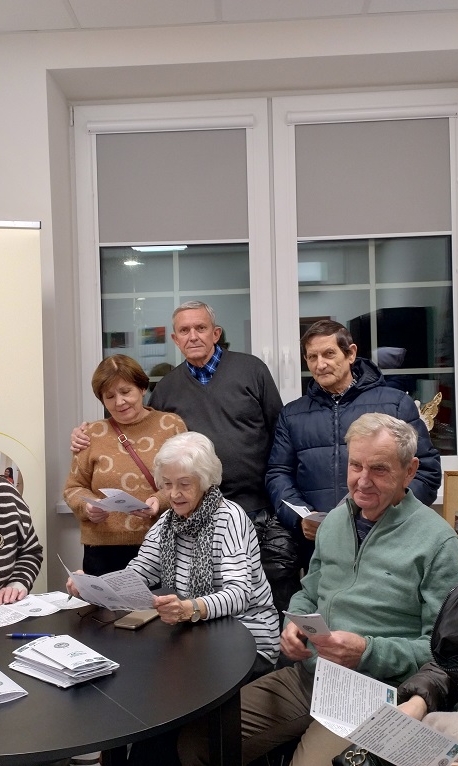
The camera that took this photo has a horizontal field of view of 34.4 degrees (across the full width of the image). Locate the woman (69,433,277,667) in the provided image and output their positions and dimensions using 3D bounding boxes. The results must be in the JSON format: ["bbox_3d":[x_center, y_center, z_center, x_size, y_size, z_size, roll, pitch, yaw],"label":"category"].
[{"bbox_3d":[-0.130,0.795,2.280,0.530,1.280,0.660,-1,1,38],"label":"woman"}]

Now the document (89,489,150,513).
[{"bbox_3d":[-0.353,0.379,2.360,0.190,0.060,0.210,-26,-24,19],"label":"document"}]

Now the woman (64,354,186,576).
[{"bbox_3d":[-0.346,0.656,2.470,0.430,1.500,0.380,-2,0,-5],"label":"woman"}]

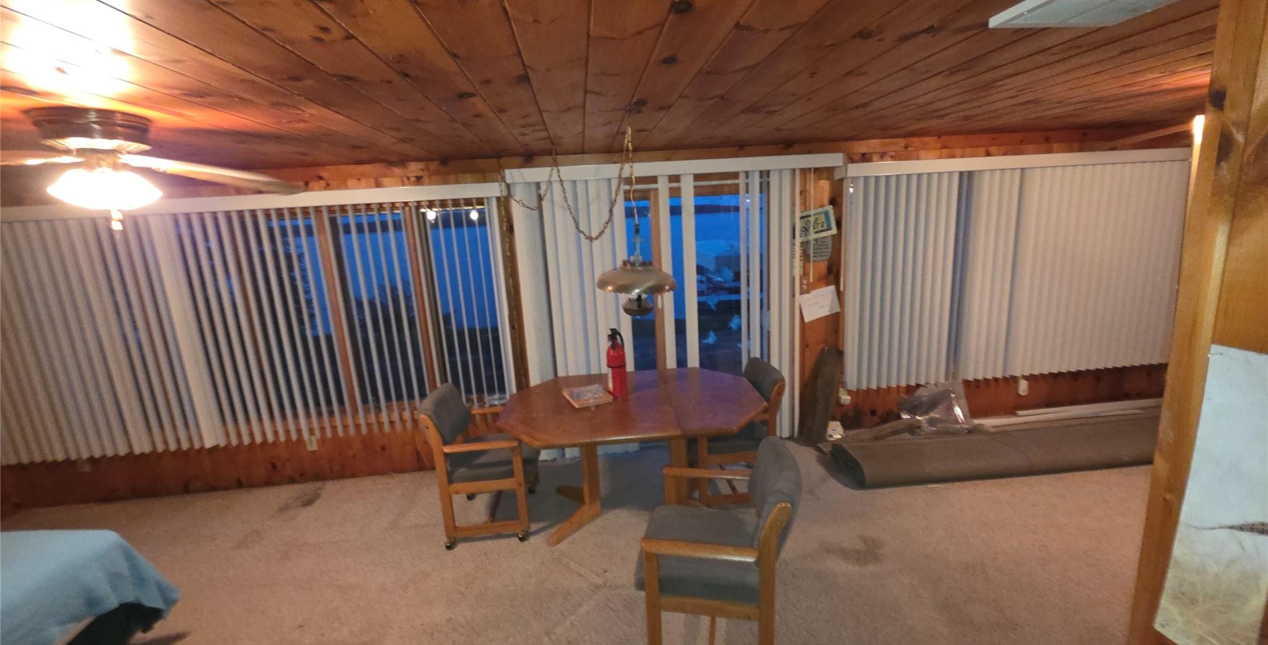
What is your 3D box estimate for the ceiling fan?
[{"bbox_3d":[-2.103,-0.593,1.885,1.320,0.430,1.320,-4,11,-5],"label":"ceiling fan"}]

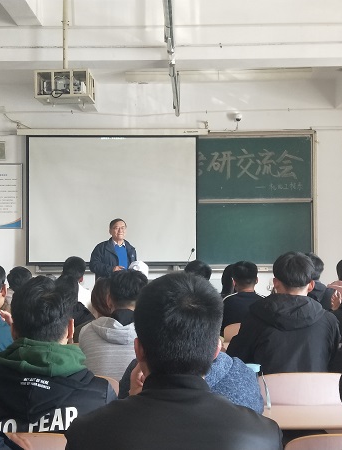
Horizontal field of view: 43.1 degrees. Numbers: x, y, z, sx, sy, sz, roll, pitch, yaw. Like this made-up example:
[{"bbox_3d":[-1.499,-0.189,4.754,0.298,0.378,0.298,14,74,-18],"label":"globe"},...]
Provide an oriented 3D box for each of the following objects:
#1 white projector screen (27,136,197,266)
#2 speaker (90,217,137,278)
[{"bbox_3d":[-0.820,-0.340,6.080,2.411,1.837,0.040,0,-2,1],"label":"white projector screen"},{"bbox_3d":[-0.630,0.753,4.775,0.510,1.650,0.350,1,-2,-24],"label":"speaker"}]

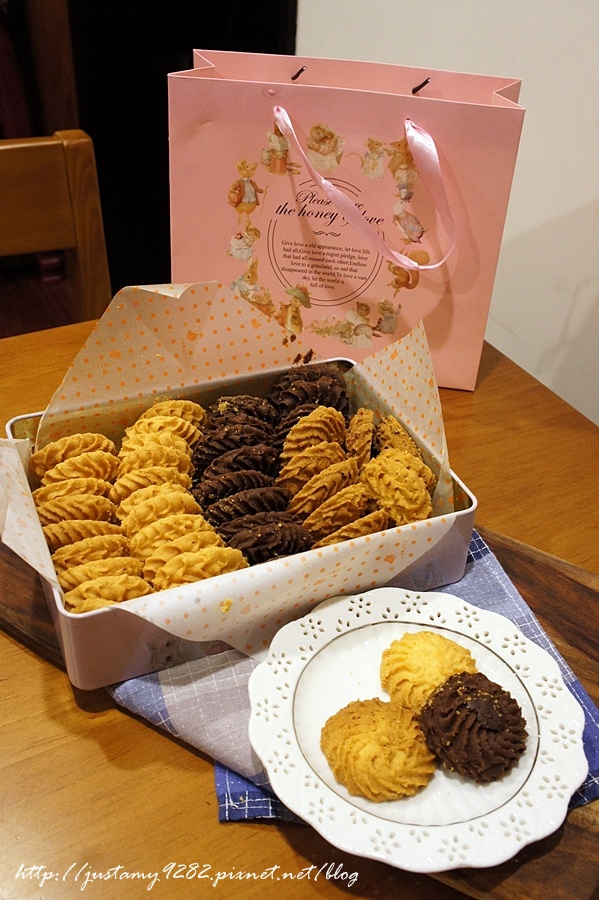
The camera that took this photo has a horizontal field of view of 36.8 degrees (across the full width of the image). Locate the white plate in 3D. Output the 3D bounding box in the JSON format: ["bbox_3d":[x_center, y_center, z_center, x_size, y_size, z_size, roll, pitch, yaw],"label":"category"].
[{"bbox_3d":[0.065,0.155,0.512,0.188,0.023,0.188,2,37,-1],"label":"white plate"}]

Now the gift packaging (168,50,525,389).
[{"bbox_3d":[0.034,-0.201,0.804,0.284,0.254,0.086,8,37,6],"label":"gift packaging"}]

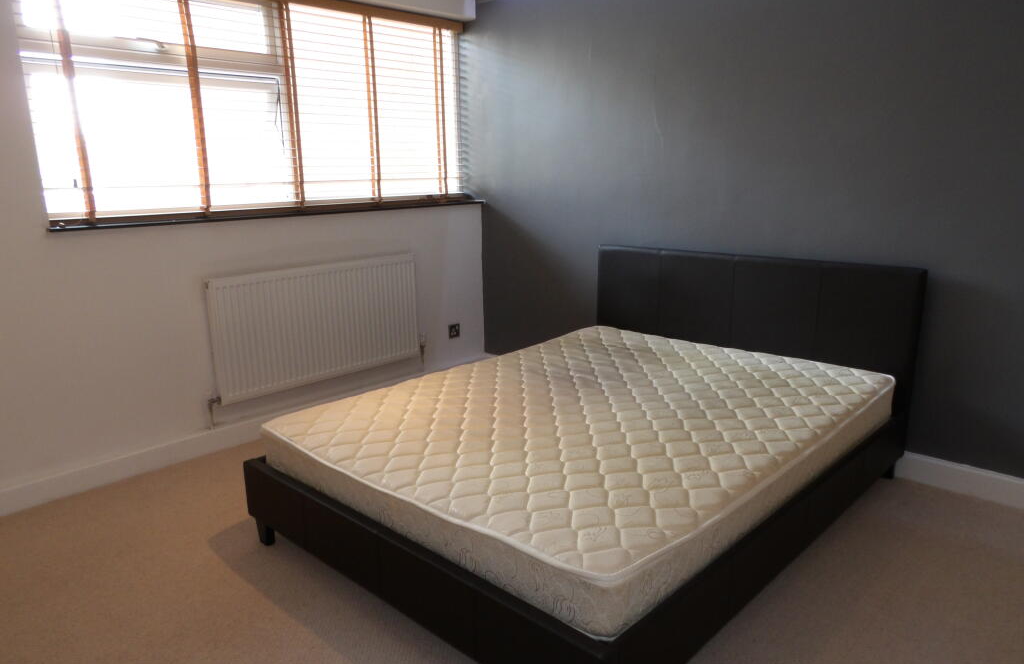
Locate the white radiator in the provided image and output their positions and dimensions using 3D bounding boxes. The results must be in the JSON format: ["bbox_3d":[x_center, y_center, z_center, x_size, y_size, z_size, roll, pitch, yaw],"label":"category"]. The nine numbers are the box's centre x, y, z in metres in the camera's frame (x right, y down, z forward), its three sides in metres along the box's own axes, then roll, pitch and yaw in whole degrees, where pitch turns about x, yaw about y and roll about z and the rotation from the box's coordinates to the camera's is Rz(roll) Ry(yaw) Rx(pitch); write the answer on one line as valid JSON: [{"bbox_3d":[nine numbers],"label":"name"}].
[{"bbox_3d":[-0.978,-0.052,3.693,0.070,0.599,1.193,11,17,41],"label":"white radiator"}]

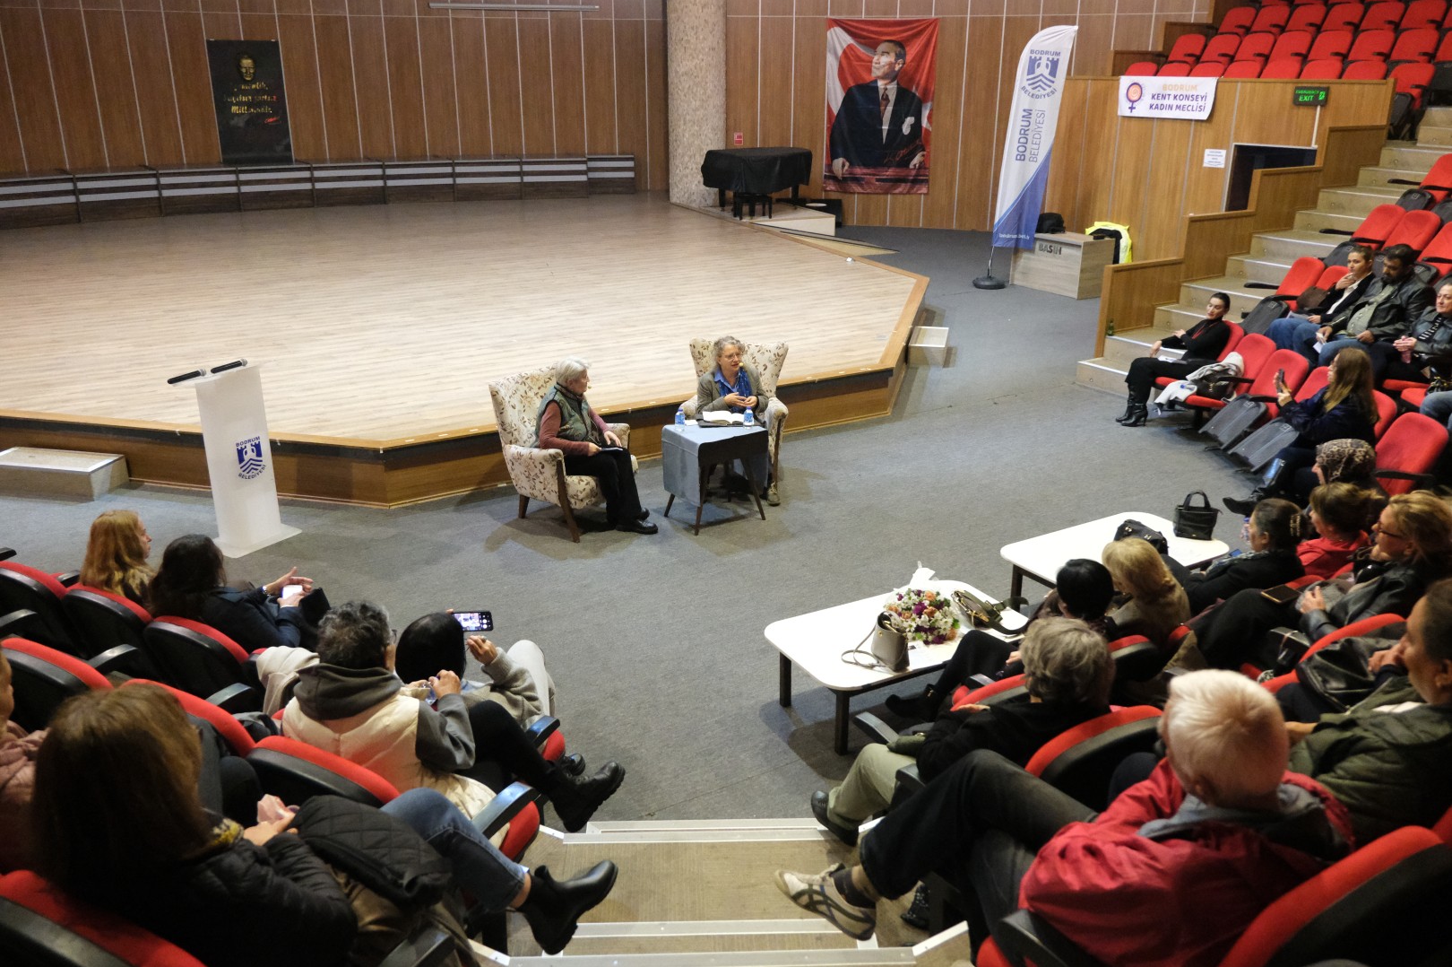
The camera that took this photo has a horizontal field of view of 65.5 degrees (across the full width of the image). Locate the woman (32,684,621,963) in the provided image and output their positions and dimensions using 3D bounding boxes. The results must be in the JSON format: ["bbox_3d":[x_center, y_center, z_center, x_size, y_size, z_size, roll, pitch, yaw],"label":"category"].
[{"bbox_3d":[-0.831,0.823,2.746,0.580,1.180,1.240,16,25,39],"label":"woman"}]

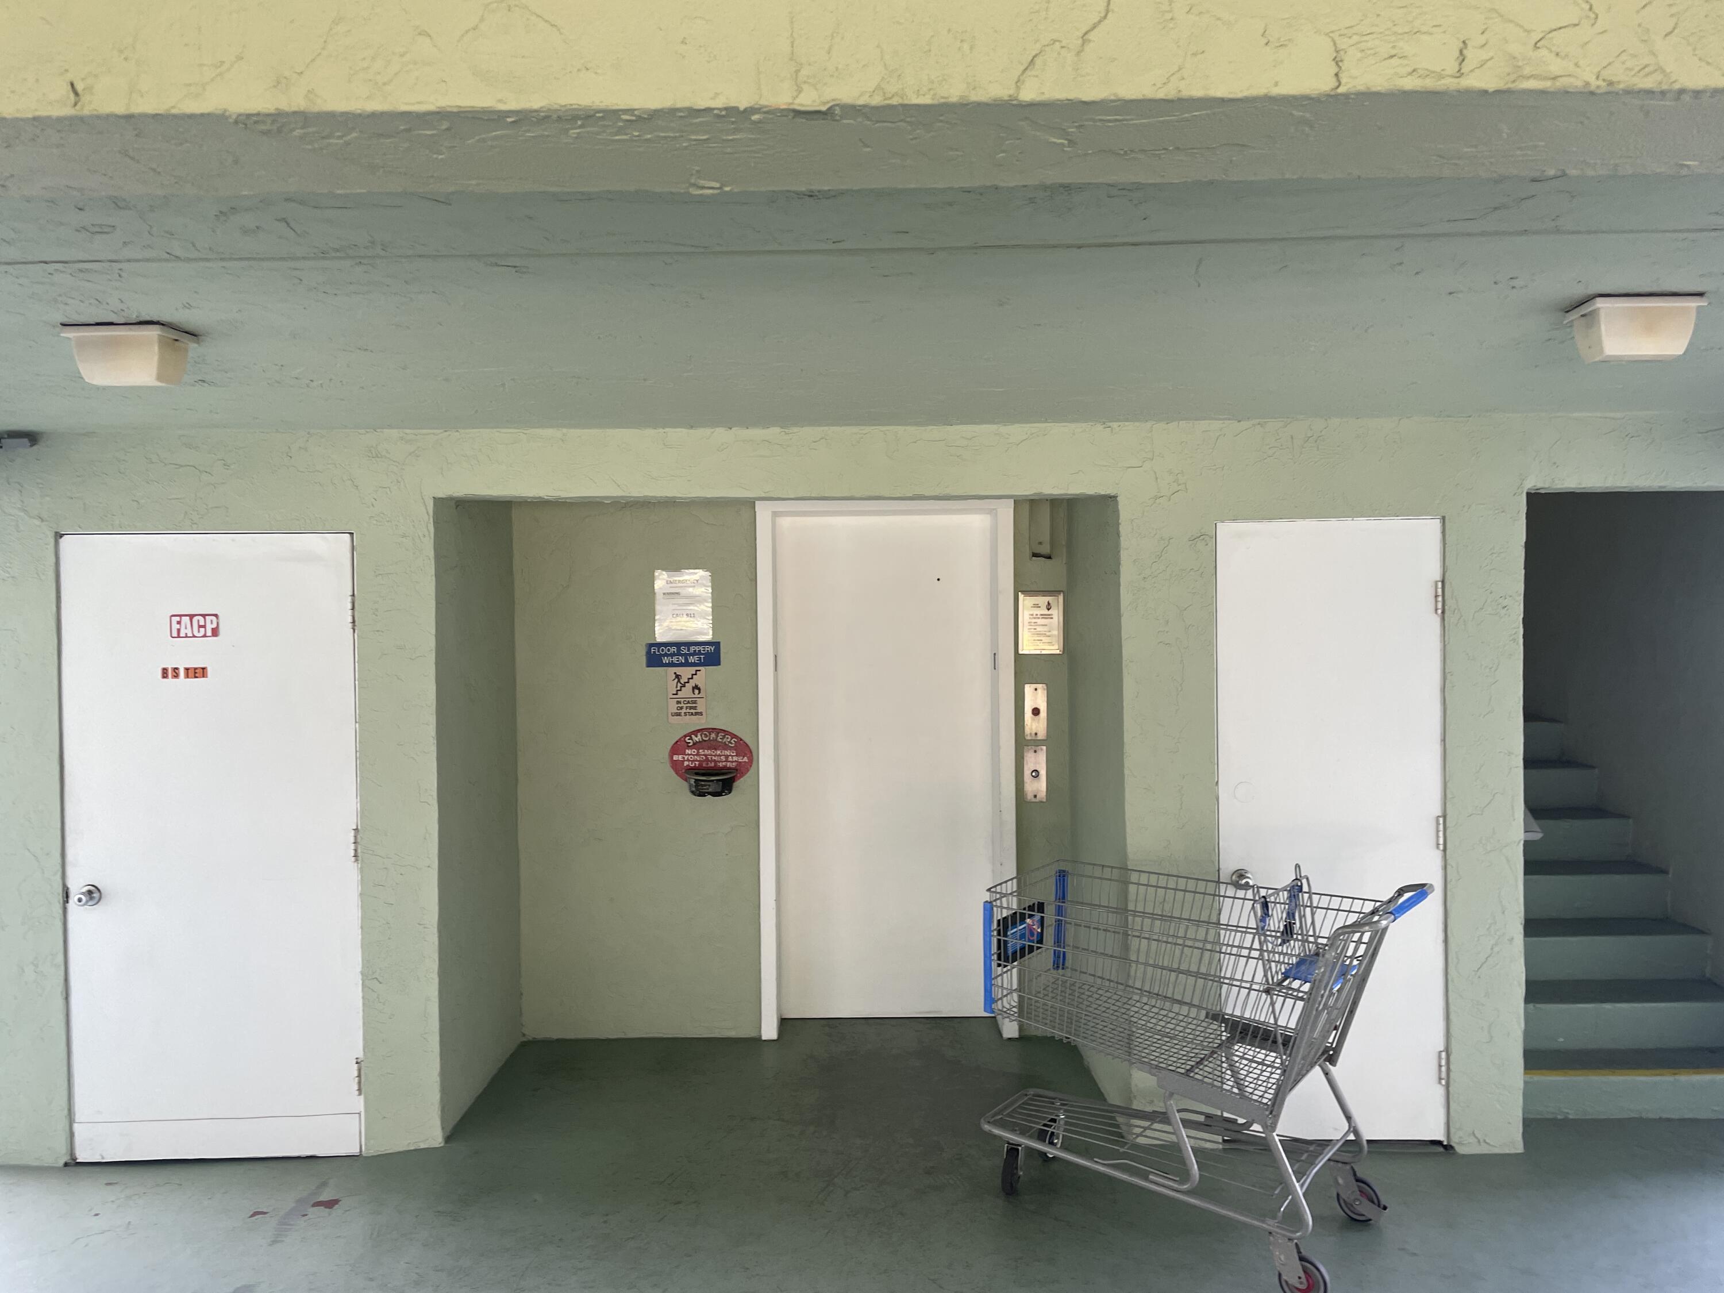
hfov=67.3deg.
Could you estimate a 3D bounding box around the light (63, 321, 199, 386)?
[{"bbox_3d":[-1.553,-0.607,2.743,0.213,0.118,0.135,-1,1,0],"label":"light"}]

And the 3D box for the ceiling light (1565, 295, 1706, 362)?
[{"bbox_3d":[1.591,-0.648,2.672,0.213,0.118,0.135,-1,1,0],"label":"ceiling light"}]

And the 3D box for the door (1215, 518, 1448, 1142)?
[{"bbox_3d":[1.488,0.590,4.117,0.705,1.970,0.050,-1,1,0],"label":"door"}]

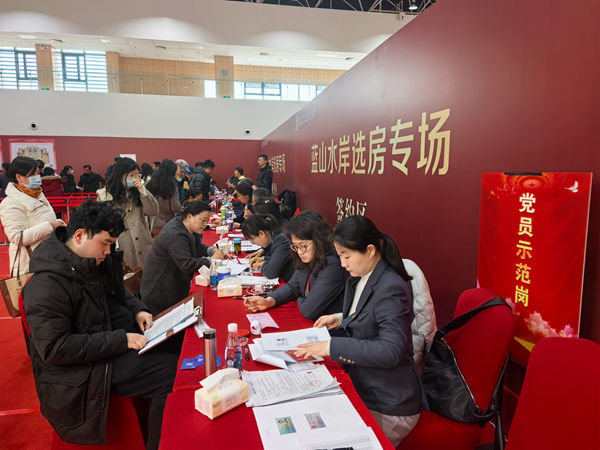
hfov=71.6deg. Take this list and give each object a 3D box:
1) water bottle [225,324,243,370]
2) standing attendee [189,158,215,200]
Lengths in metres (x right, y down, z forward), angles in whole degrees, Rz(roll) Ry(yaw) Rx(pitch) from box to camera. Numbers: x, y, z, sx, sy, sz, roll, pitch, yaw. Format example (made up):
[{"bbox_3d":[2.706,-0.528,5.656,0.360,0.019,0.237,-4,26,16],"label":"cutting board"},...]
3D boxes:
[{"bbox_3d":[-0.238,0.449,1.484,0.062,0.200,0.062,-2,7,-12],"label":"water bottle"},{"bbox_3d":[-1.657,-0.201,6.734,0.420,1.680,0.520,-5,9,-36],"label":"standing attendee"}]

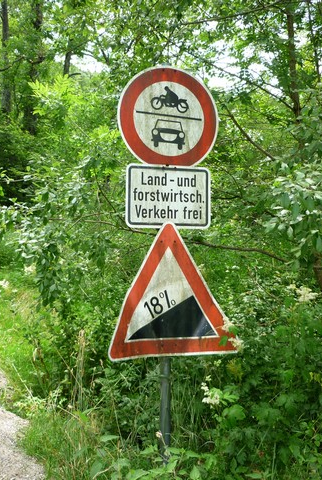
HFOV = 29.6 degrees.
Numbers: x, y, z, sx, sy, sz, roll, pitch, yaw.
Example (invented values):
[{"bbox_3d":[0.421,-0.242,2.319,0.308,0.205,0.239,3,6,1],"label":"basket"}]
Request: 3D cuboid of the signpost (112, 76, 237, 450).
[{"bbox_3d":[0.075,0.150,3.500,0.810,2.320,0.130,0,-1,-21],"label":"signpost"}]

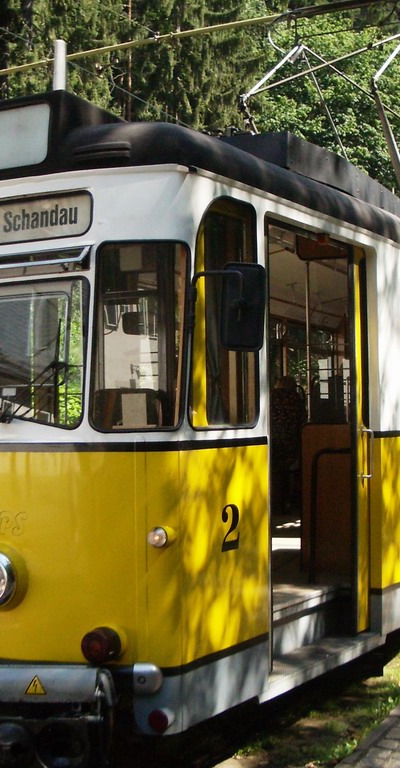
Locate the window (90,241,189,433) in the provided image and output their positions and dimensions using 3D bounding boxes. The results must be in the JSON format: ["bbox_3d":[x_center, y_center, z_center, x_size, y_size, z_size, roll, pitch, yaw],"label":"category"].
[{"bbox_3d":[-0.260,-0.201,4.398,0.405,0.794,0.050,-1,-5,0],"label":"window"}]

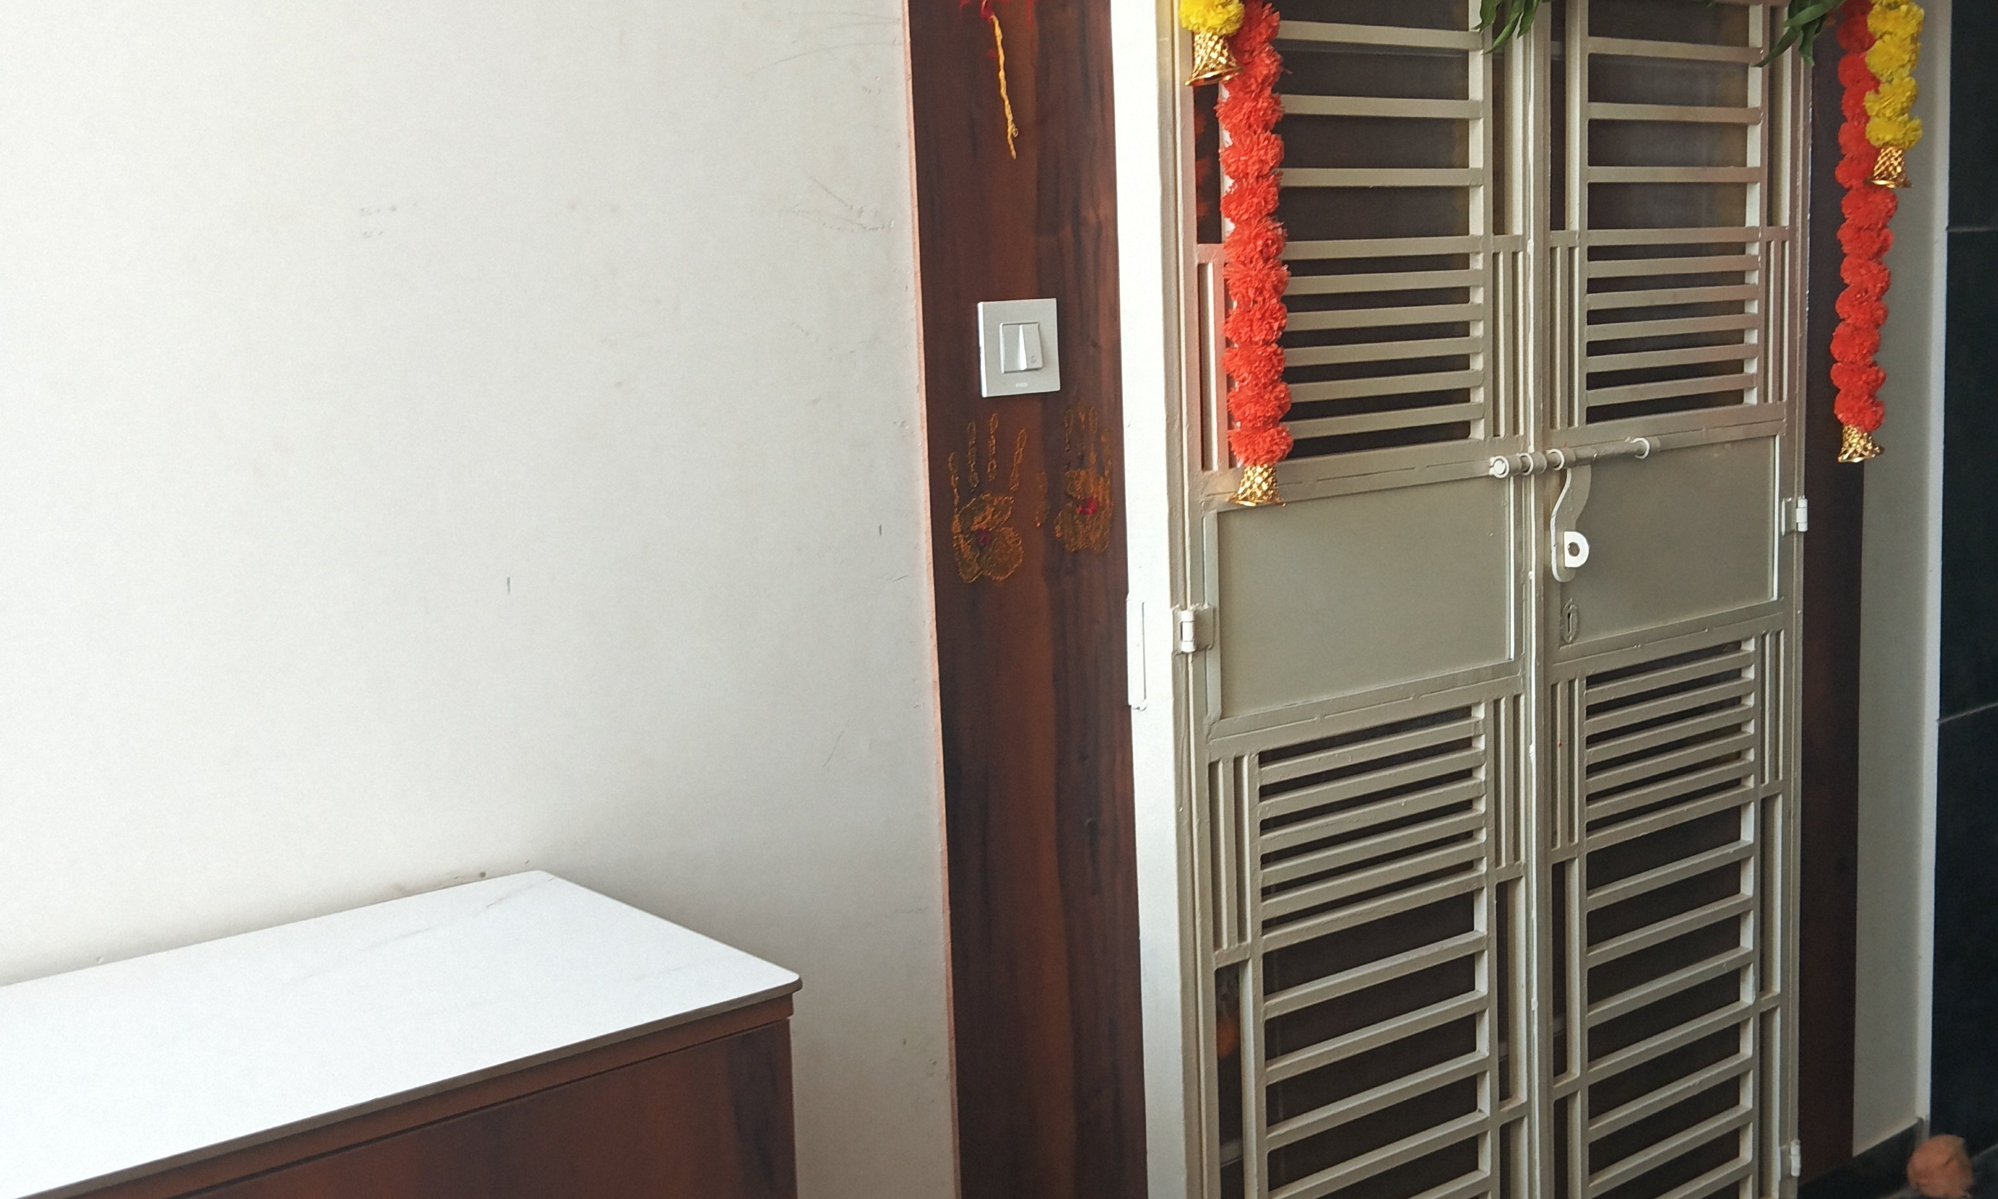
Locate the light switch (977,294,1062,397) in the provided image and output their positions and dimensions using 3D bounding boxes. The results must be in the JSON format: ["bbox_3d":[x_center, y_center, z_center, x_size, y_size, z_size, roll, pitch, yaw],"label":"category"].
[{"bbox_3d":[0.021,-0.240,2.053,0.089,0.089,0.012,-9,10,-37],"label":"light switch"}]

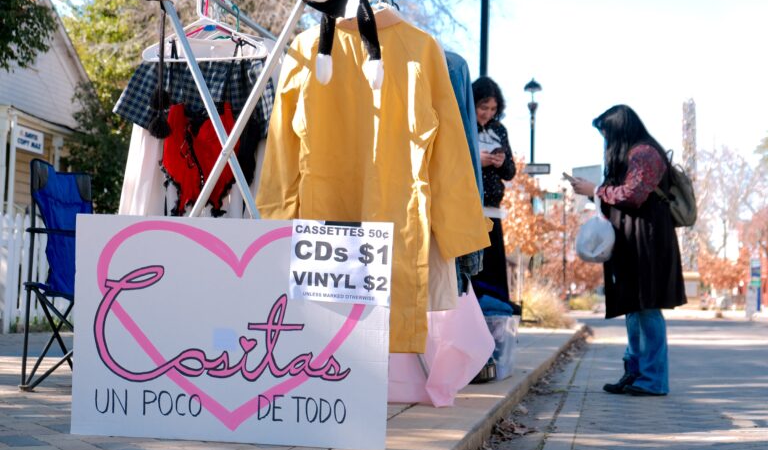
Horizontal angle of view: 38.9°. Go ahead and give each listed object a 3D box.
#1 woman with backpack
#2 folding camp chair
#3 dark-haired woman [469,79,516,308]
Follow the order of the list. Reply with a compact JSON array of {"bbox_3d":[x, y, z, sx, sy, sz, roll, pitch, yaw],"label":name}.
[{"bbox_3d":[1.350,0.133,6.030,0.680,1.600,0.500,0,-4,12],"label":"woman with backpack"},{"bbox_3d":[-1.085,0.208,4.430,0.550,0.900,0.640,0,-4,15],"label":"folding camp chair"},{"bbox_3d":[0.553,-0.006,5.850,0.450,1.580,0.370,3,-4,-22],"label":"dark-haired woman"}]

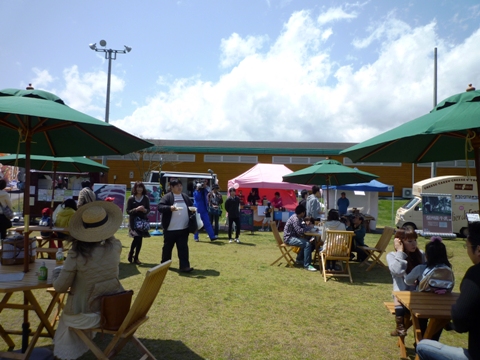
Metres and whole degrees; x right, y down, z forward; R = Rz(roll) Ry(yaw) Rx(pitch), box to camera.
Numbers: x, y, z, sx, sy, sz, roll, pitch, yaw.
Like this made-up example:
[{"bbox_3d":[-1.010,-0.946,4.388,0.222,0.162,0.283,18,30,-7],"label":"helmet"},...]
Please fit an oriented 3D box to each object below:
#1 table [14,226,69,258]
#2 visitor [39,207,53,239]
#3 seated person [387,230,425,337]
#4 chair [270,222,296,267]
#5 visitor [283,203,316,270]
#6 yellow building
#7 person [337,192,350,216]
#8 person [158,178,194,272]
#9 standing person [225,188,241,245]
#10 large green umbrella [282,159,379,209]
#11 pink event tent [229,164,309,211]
[{"bbox_3d":[-3.463,1.250,6.336,1.200,0.730,0.750,2,-2,-5],"label":"table"},{"bbox_3d":[-4.208,1.037,7.500,0.320,0.880,0.440,2,-2,0],"label":"visitor"},{"bbox_3d":[1.718,1.043,3.600,0.460,1.060,0.600,2,-2,0],"label":"seated person"},{"bbox_3d":[0.949,1.350,7.344,0.530,0.910,0.460,1,-3,16],"label":"chair"},{"bbox_3d":[1.251,1.190,7.107,0.780,1.290,0.520,2,-2,6],"label":"visitor"},{"bbox_3d":[4.032,-0.964,36.599,36.000,4.800,11.000,2,-3,5],"label":"yellow building"},{"bbox_3d":[4.637,1.466,15.554,0.520,1.720,0.340,1,-3,6],"label":"person"},{"bbox_3d":[-1.216,0.835,6.685,0.620,1.730,0.480,3,-3,-30],"label":"person"},{"bbox_3d":[-0.212,1.072,10.500,0.480,1.640,0.330,2,-2,0],"label":"standing person"},{"bbox_3d":[2.014,0.688,7.800,2.200,2.390,2.200,2,-2,0],"label":"large green umbrella"},{"bbox_3d":[1.459,0.754,15.562,3.650,2.900,2.600,3,-2,-9],"label":"pink event tent"}]

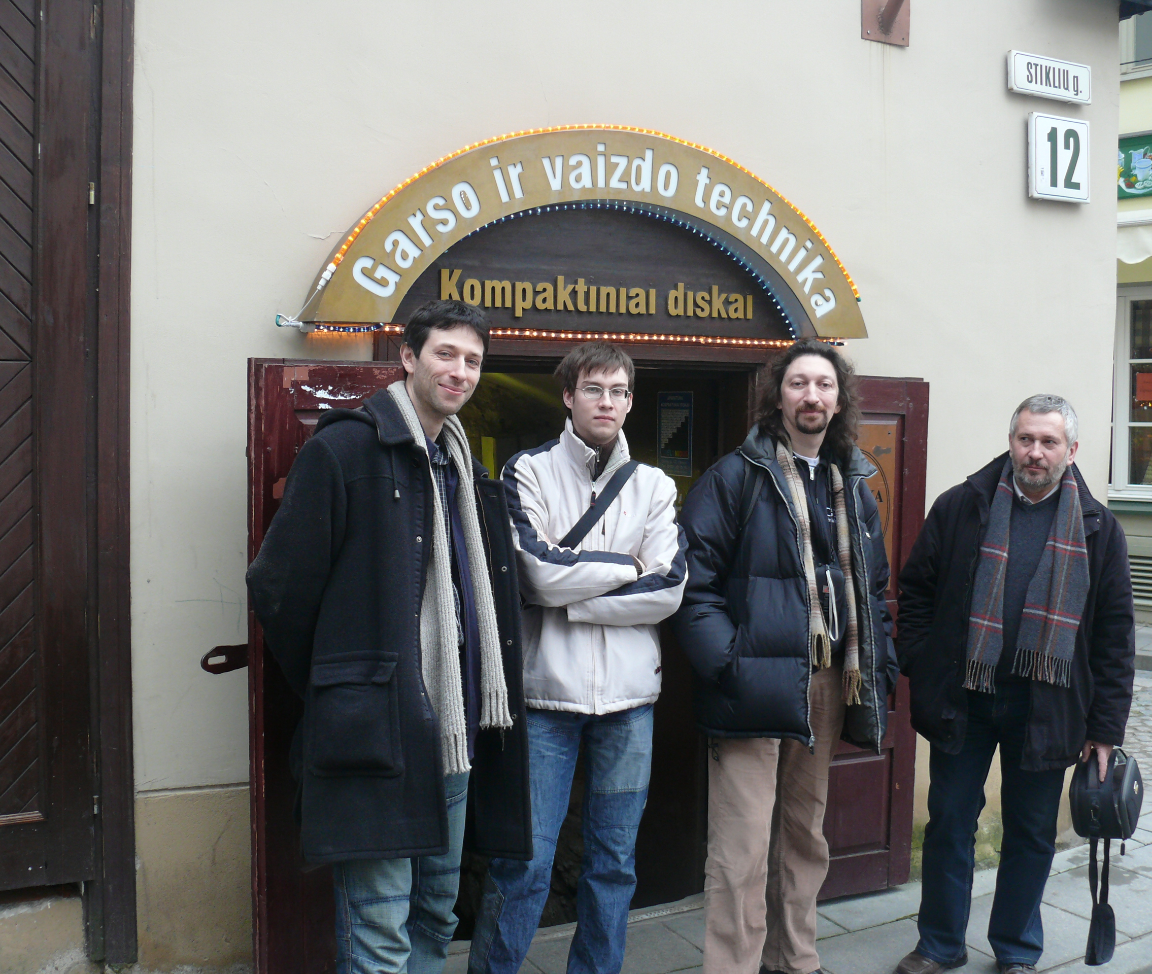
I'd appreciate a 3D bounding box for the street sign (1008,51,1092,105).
[{"bbox_3d":[1.682,-1.451,4.667,0.394,0.135,0.030,-1,4,-28],"label":"street sign"}]

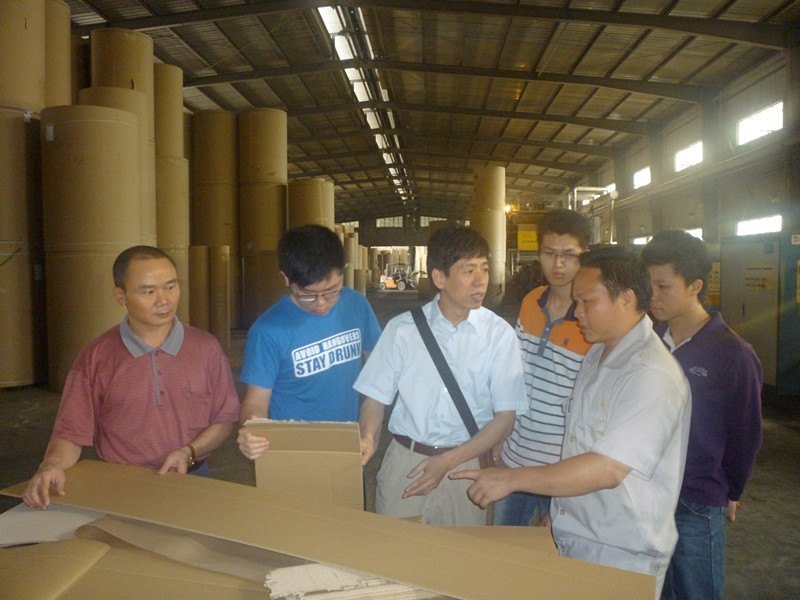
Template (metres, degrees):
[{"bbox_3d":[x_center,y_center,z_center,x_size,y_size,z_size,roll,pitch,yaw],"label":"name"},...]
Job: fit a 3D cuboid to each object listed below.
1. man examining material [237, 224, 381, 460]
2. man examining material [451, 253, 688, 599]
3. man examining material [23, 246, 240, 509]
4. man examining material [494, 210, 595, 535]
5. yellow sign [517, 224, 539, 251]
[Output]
[{"bbox_3d":[-0.260,0.637,1.955,0.480,1.690,0.440,-1,3,-16],"label":"man examining material"},{"bbox_3d":[0.420,0.676,1.676,0.640,1.640,0.500,-1,3,-14],"label":"man examining material"},{"bbox_3d":[-0.700,0.658,1.936,0.600,1.650,0.500,-1,3,-19],"label":"man examining material"},{"bbox_3d":[0.490,0.589,2.203,0.480,1.760,0.360,1,3,25],"label":"man examining material"},{"bbox_3d":[3.629,-1.772,19.000,0.600,0.730,0.040,0,3,5],"label":"yellow sign"}]

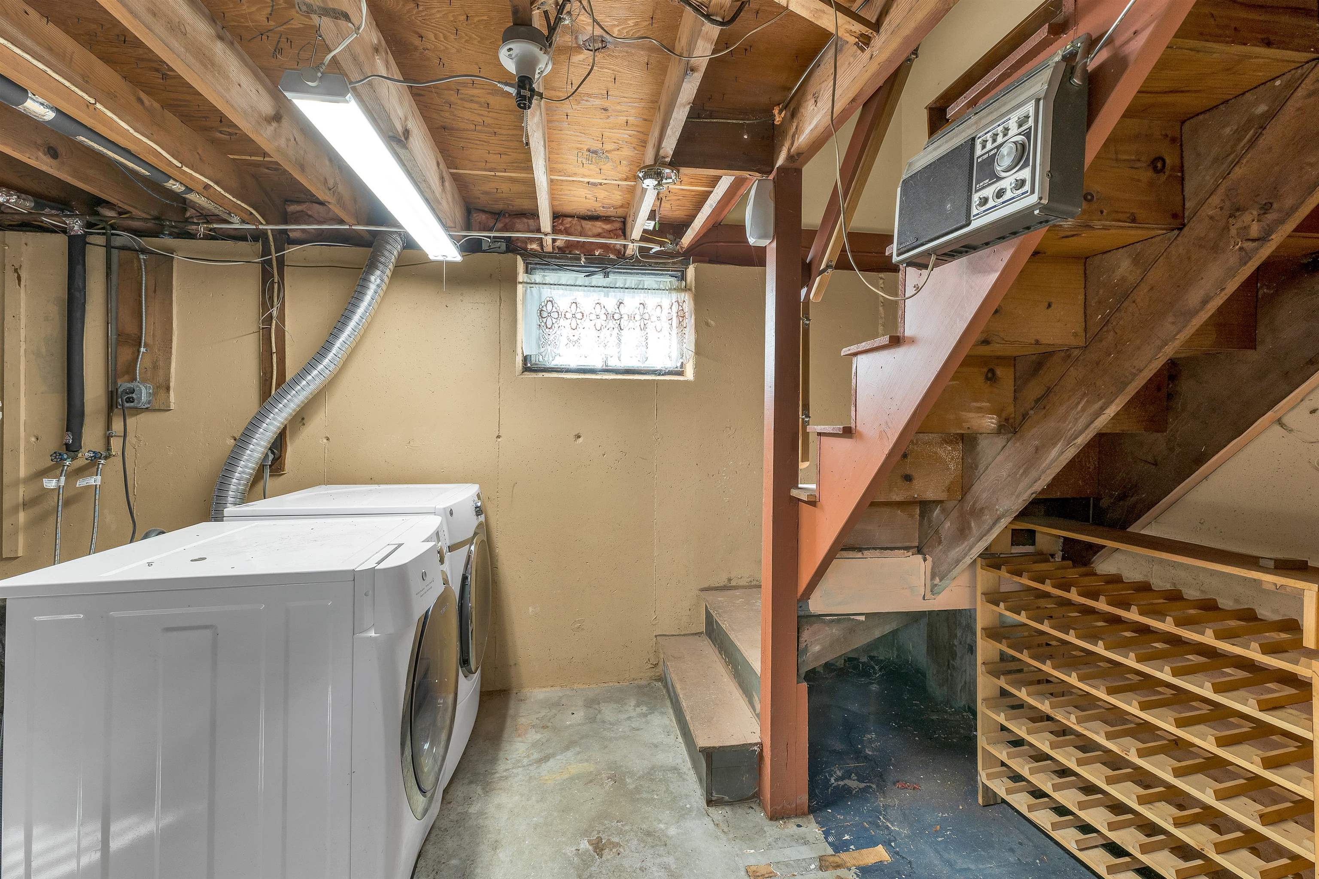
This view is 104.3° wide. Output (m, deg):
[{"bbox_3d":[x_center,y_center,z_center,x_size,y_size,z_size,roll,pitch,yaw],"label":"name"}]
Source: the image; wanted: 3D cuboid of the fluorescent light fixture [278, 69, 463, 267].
[{"bbox_3d":[-0.925,-0.872,1.839,0.158,0.066,1.195,0,1,-9],"label":"fluorescent light fixture"}]

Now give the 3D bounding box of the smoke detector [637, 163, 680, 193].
[{"bbox_3d":[-0.005,-0.895,1.786,0.147,0.046,0.147,0,1,-10],"label":"smoke detector"}]

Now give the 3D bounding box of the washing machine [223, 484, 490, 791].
[{"bbox_3d":[-1.108,0.738,2.091,0.757,1.037,0.680,0,1,-10],"label":"washing machine"}]

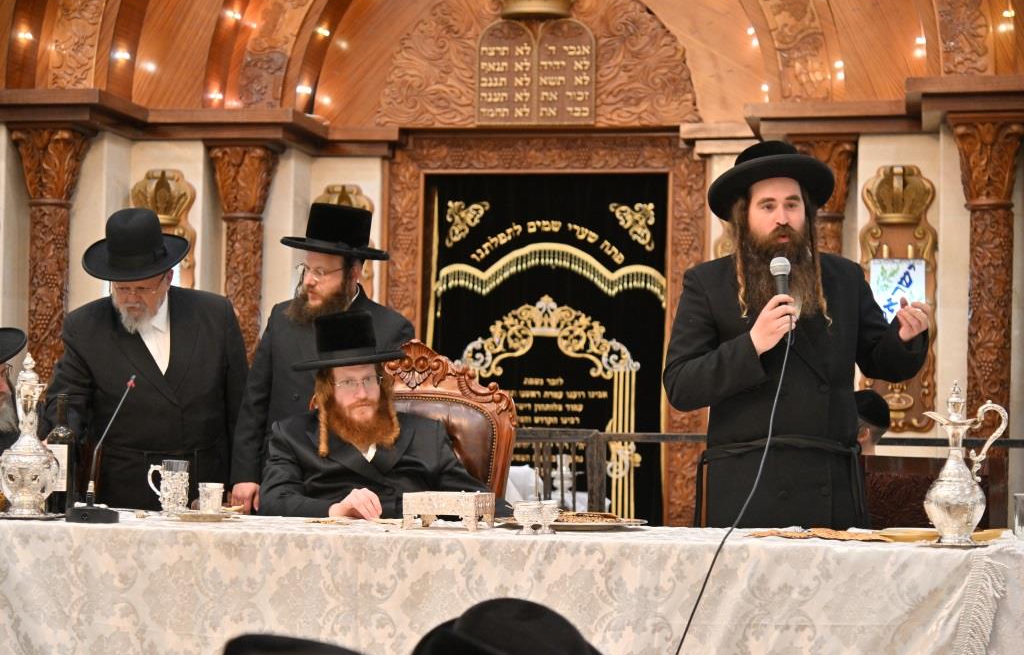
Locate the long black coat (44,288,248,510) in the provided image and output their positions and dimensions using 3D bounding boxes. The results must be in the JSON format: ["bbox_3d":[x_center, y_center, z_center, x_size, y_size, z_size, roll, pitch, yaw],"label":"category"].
[{"bbox_3d":[-1.122,0.355,6.092,0.620,0.950,0.420,1,-1,-13],"label":"long black coat"}]

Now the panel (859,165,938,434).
[{"bbox_3d":[1.592,-0.115,8.200,0.330,1.110,0.070,1,-2,10],"label":"panel"}]

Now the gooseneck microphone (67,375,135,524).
[{"bbox_3d":[-1.130,0.328,5.484,0.187,0.391,0.145,1,-1,-15],"label":"gooseneck microphone"}]

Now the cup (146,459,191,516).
[{"bbox_3d":[-0.980,0.451,5.690,0.123,0.154,0.080,1,-1,-8],"label":"cup"}]

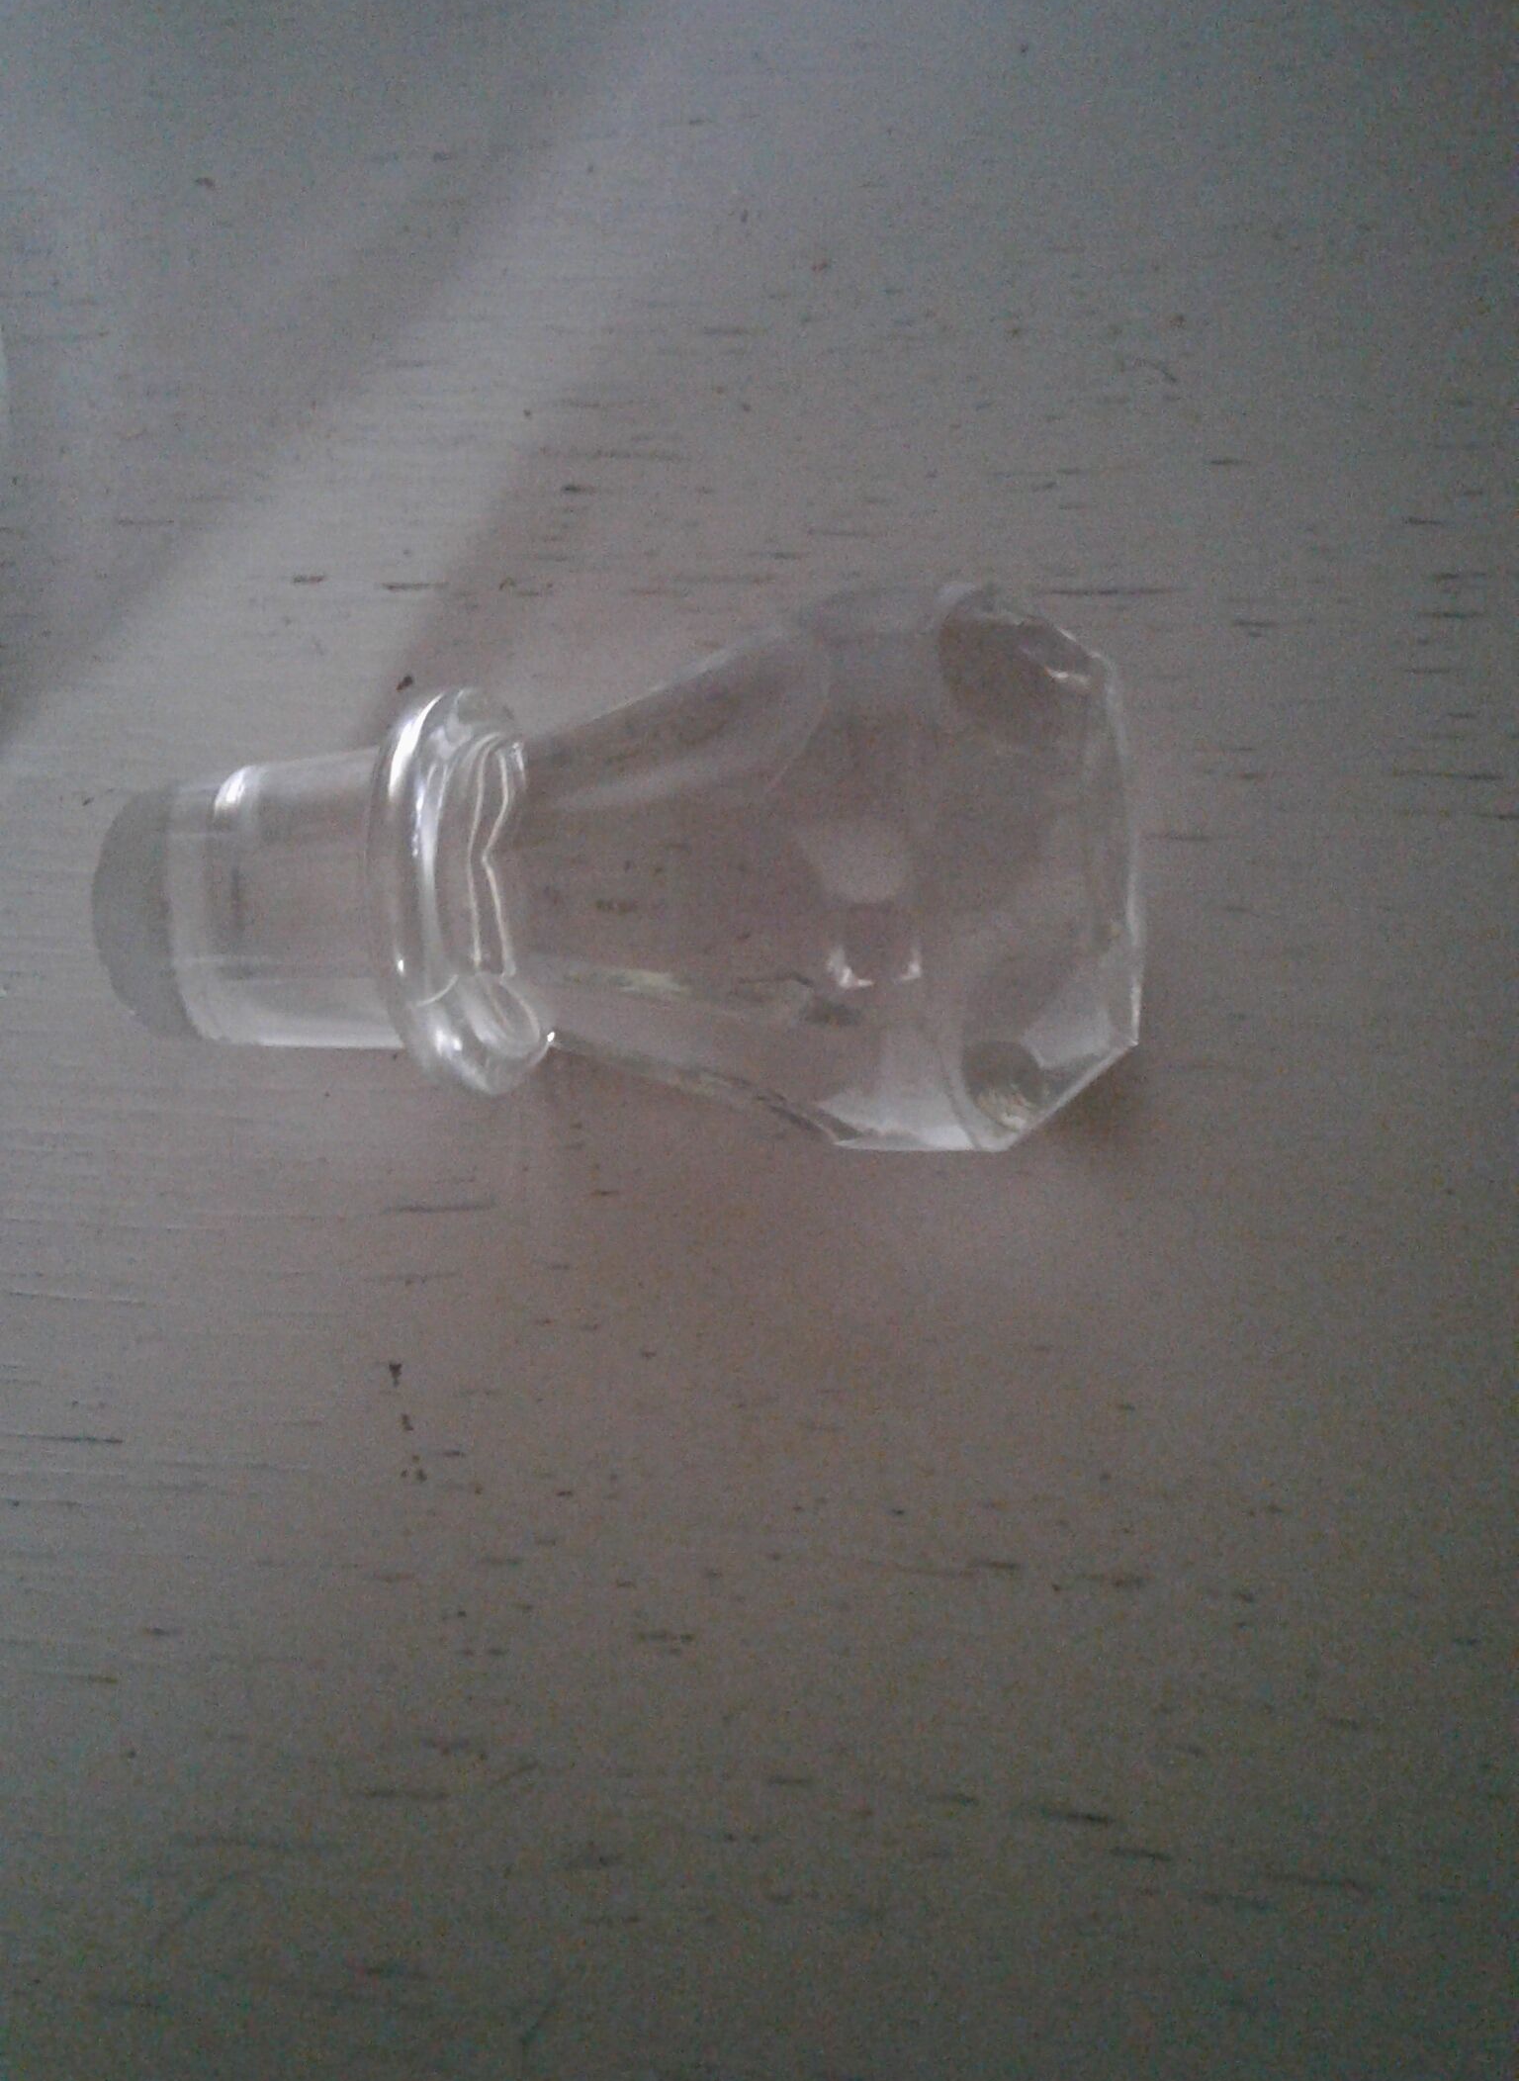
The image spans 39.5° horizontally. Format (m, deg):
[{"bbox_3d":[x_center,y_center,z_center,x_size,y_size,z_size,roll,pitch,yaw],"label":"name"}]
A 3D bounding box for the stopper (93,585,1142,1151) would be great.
[{"bbox_3d":[-0.012,-0.012,0.169,0.081,0.043,0.043,-2,74,17],"label":"stopper"}]

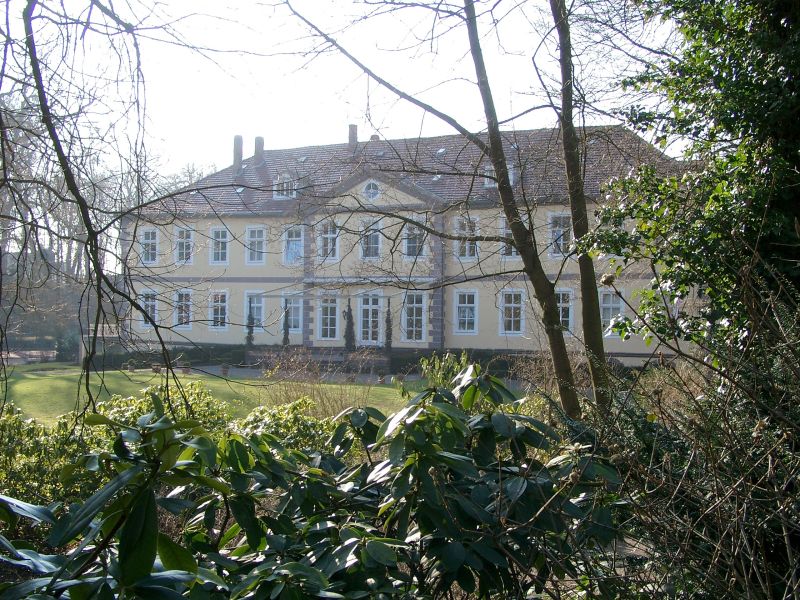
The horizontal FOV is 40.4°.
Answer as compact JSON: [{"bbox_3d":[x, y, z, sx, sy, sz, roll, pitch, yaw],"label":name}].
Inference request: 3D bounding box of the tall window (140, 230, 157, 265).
[{"bbox_3d":[-16.715,-3.592,72.552,1.443,2.493,0.250,0,-1,27],"label":"tall window"}]

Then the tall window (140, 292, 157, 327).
[{"bbox_3d":[-16.705,0.627,72.449,1.407,2.519,0.250,0,-1,27],"label":"tall window"}]

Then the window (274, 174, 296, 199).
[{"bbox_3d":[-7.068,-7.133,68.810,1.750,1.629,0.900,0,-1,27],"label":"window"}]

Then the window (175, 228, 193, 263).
[{"bbox_3d":[-14.175,-3.594,71.259,1.507,2.579,0.250,0,-1,27],"label":"window"}]

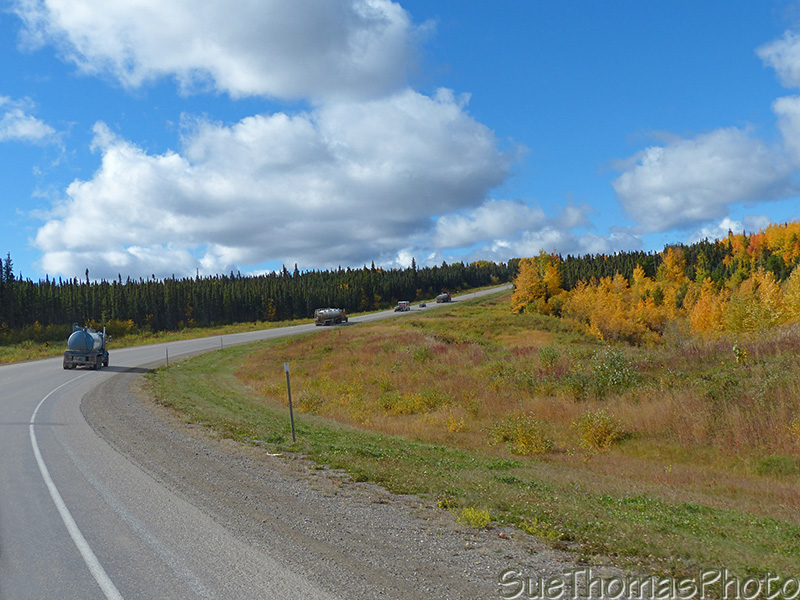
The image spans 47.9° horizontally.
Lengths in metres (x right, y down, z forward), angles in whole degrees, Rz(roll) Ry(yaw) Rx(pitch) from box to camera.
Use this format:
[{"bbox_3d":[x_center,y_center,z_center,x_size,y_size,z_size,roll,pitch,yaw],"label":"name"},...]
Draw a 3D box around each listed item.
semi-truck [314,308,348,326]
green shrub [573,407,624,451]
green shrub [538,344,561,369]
[{"bbox_3d":[-14.482,3.436,190.000,2.550,3.600,14.500,-1,-2,13],"label":"semi-truck"},{"bbox_3d":[4.845,3.185,22.000,1.270,1.070,1.200,0,-2,12],"label":"green shrub"},{"bbox_3d":[8.294,3.134,50.000,1.220,1.320,1.200,0,-2,9],"label":"green shrub"}]

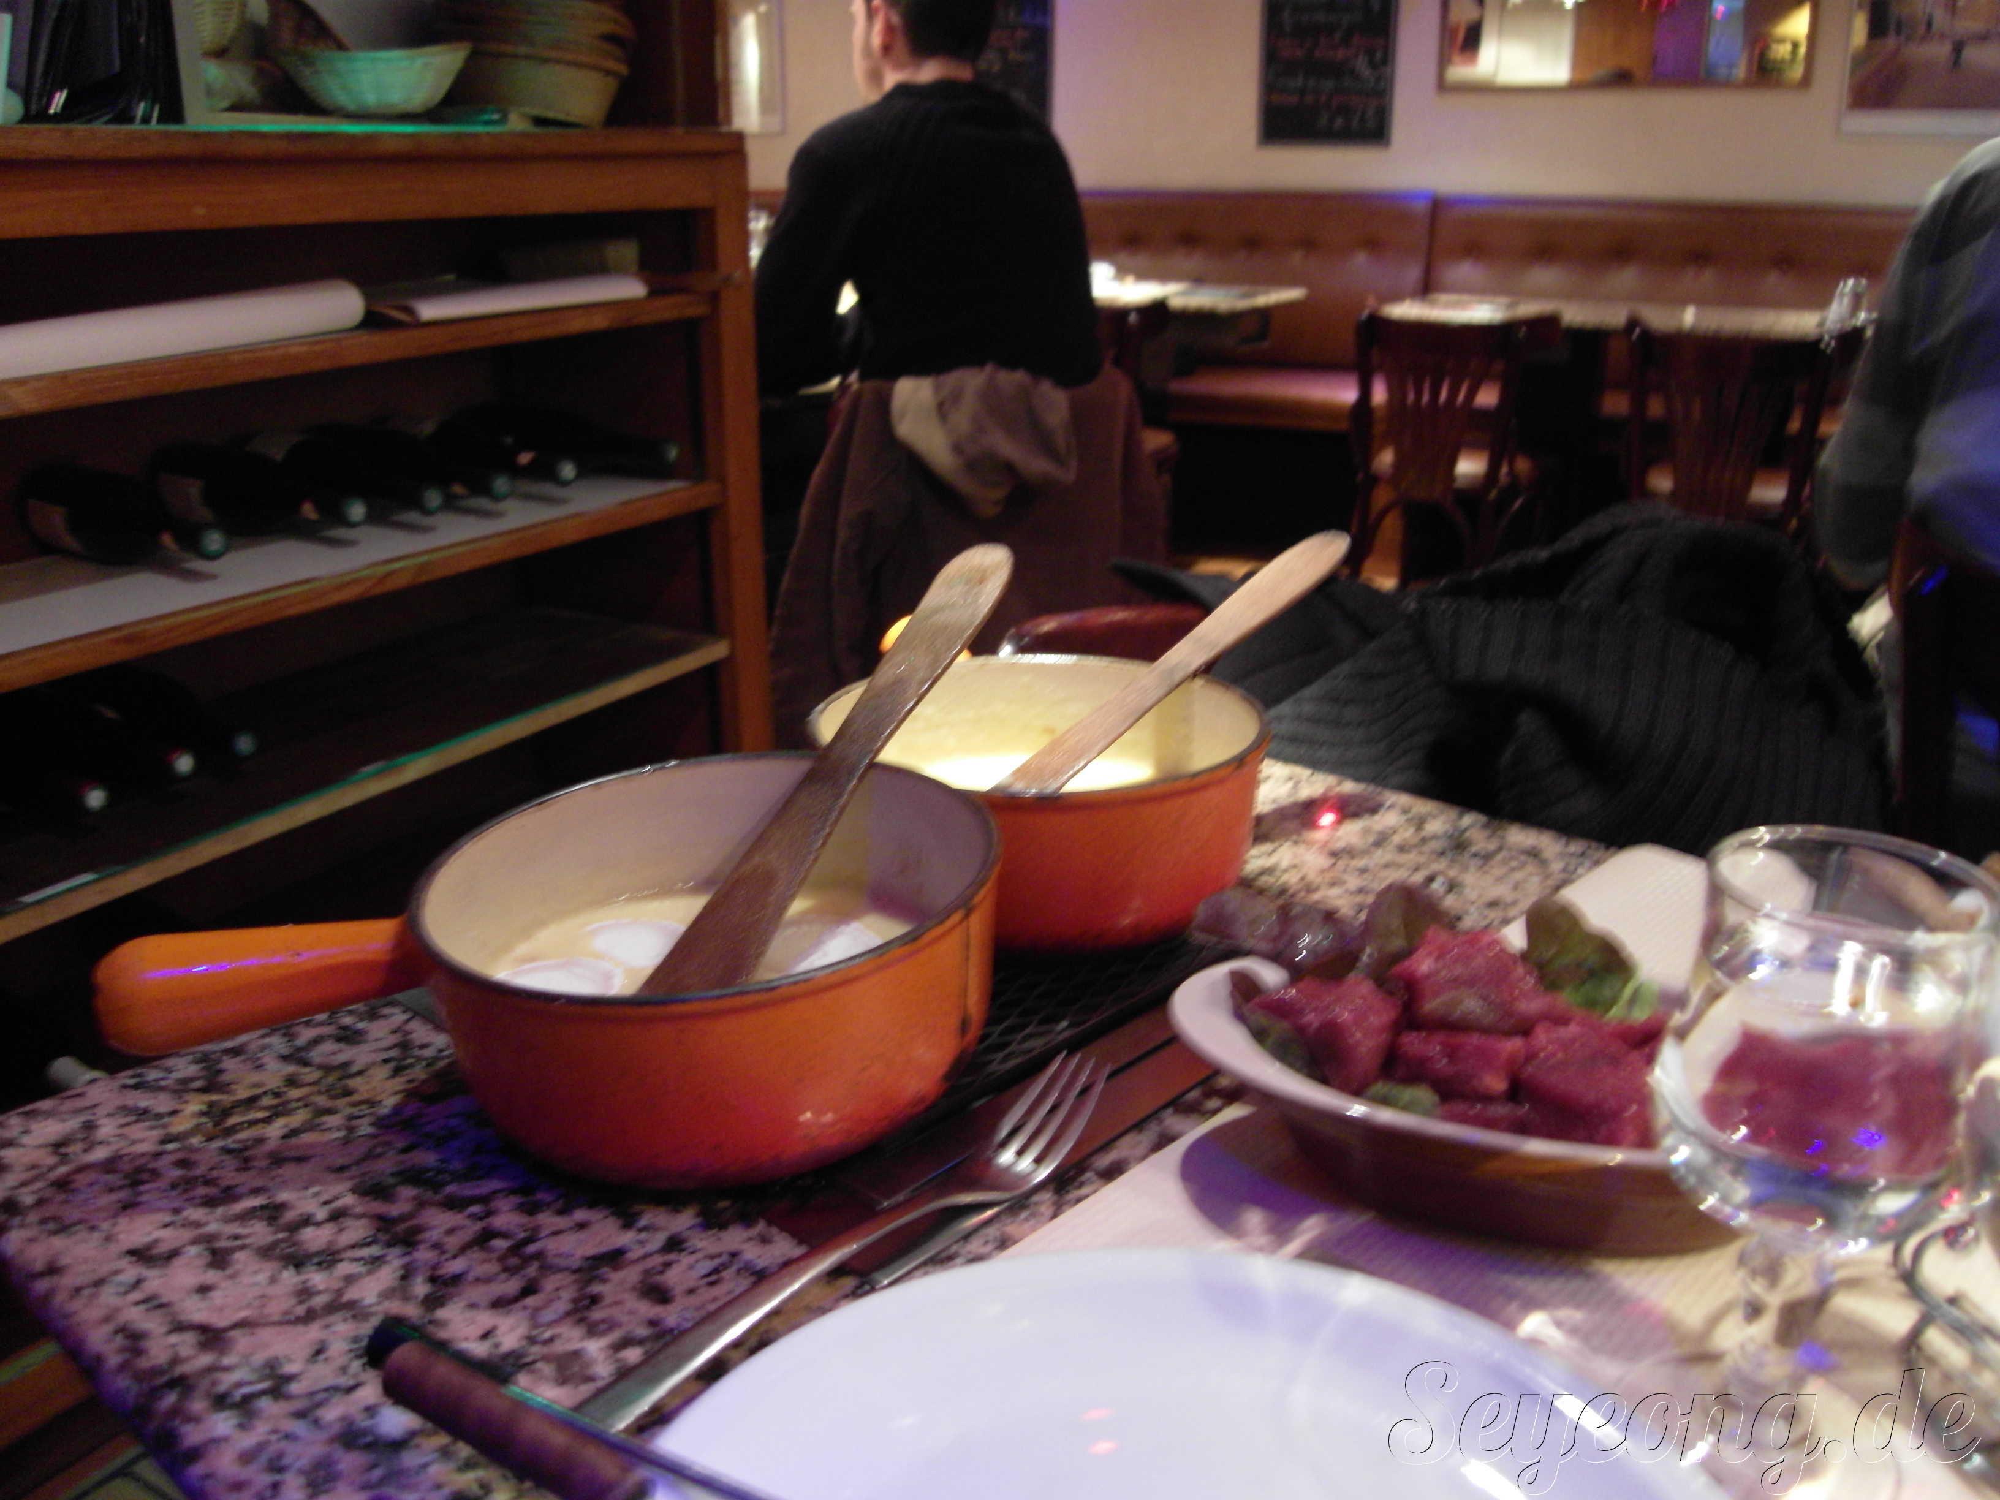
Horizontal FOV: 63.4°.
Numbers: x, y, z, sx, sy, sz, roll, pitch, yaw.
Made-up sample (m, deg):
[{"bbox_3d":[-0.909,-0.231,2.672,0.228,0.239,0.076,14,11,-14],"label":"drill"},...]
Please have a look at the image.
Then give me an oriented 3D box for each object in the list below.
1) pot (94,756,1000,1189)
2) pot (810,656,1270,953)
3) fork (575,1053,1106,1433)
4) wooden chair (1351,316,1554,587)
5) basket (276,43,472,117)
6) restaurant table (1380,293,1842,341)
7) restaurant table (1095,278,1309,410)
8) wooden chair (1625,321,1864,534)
[{"bbox_3d":[-0.139,0.078,0.547,0.287,0.076,0.194,-9,22,-17],"label":"pot"},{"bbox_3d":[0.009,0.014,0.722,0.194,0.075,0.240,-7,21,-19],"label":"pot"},{"bbox_3d":[-0.038,0.141,0.485,0.026,0.022,0.207,16,30,38],"label":"fork"},{"bbox_3d":[0.996,-0.533,3.470,0.410,0.810,0.470,12,23,29],"label":"wooden chair"},{"bbox_3d":[-0.661,-0.708,1.710,0.210,0.077,0.210,12,23,29],"label":"basket"},{"bbox_3d":[1.499,-0.704,4.027,1.060,0.750,0.600,12,23,29],"label":"restaurant table"},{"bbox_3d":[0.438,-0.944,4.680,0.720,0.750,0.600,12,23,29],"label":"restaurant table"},{"bbox_3d":[1.462,-0.446,3.236,0.410,0.810,0.470,12,23,29],"label":"wooden chair"}]

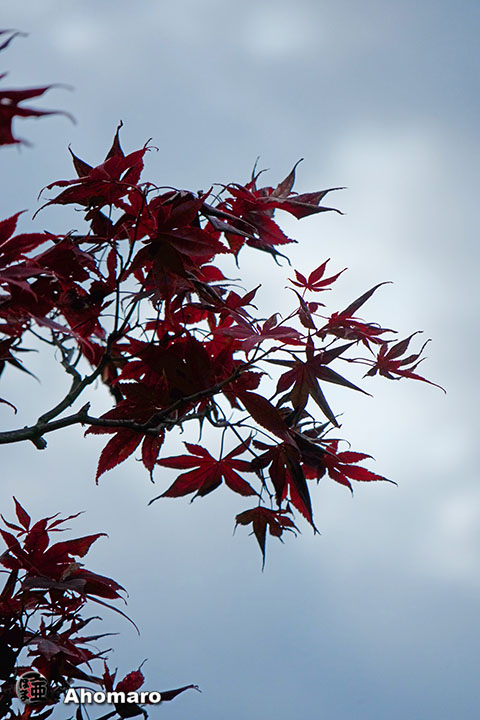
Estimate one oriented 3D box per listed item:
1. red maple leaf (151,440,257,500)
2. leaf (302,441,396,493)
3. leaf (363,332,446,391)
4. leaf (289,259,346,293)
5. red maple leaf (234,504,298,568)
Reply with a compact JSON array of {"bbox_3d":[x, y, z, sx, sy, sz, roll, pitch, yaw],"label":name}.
[{"bbox_3d":[-0.030,0.090,3.900,0.086,0.043,0.040,0,-20,0],"label":"red maple leaf"},{"bbox_3d":[0.088,0.086,3.880,0.071,0.036,0.040,0,-20,0],"label":"leaf"},{"bbox_3d":[0.134,0.001,3.900,0.068,0.041,0.040,0,-20,0],"label":"leaf"},{"bbox_3d":[0.063,-0.069,3.920,0.047,0.022,0.035,0,-20,0],"label":"leaf"},{"bbox_3d":[0.021,0.143,3.880,0.052,0.046,0.035,0,-20,0],"label":"red maple leaf"}]

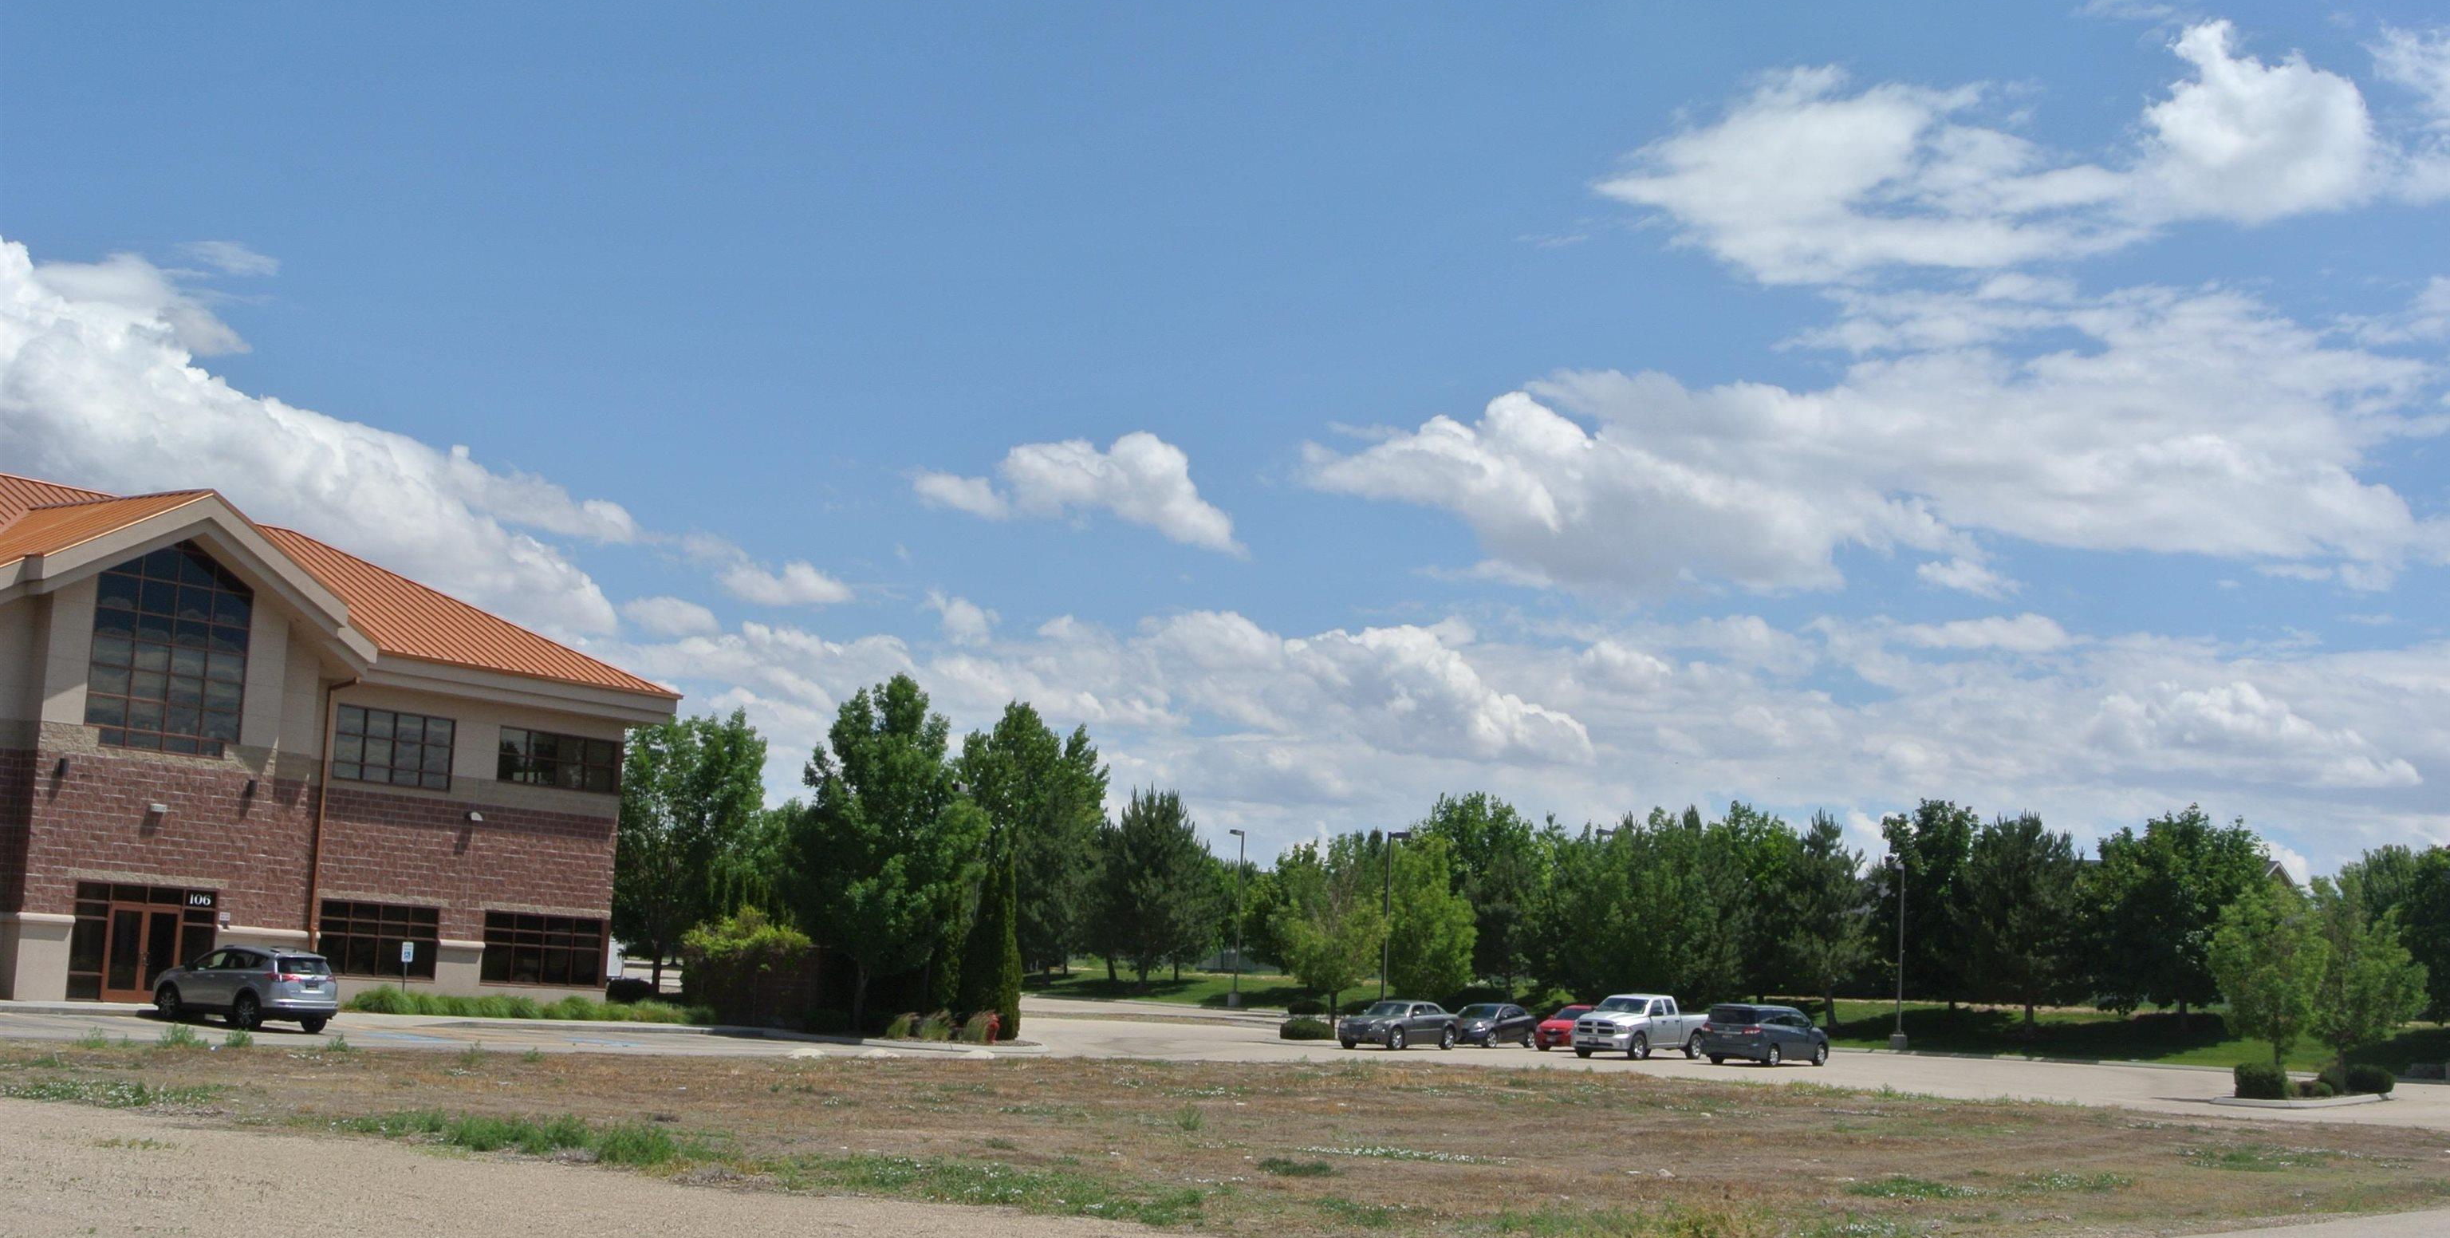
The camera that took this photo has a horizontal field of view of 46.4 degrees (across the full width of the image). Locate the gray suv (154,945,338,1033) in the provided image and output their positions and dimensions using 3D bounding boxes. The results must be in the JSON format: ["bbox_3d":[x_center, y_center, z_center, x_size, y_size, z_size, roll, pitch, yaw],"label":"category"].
[{"bbox_3d":[-20.407,7.676,59.676,4.600,1.700,1.850,-2,-9,35],"label":"gray suv"}]

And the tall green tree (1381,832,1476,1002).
[{"bbox_3d":[10.472,15.480,147.000,4.916,9.141,4.916,3,-7,0],"label":"tall green tree"}]

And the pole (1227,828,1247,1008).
[{"bbox_3d":[0.541,15.753,151.284,0.500,9.471,1.300,-3,-9,38],"label":"pole"}]

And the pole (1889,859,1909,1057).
[{"bbox_3d":[30.881,15.197,131.279,0.550,9.012,1.250,-3,-9,38],"label":"pole"}]

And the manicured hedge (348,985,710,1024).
[{"bbox_3d":[-17.430,9.796,72.436,1.200,0.720,11.300,-2,-9,35],"label":"manicured hedge"}]

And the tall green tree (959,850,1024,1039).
[{"bbox_3d":[-6.473,9.059,79.000,1.797,5.124,1.707,3,-7,0],"label":"tall green tree"}]

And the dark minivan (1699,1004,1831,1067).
[{"bbox_3d":[16.457,12.581,86.685,1.970,1.840,5.100,-3,-9,37],"label":"dark minivan"}]

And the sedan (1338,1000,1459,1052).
[{"bbox_3d":[5.555,12.827,90.307,1.880,1.480,5.000,-2,-9,36],"label":"sedan"}]

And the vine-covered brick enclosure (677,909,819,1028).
[{"bbox_3d":[-12.901,9.433,77.300,2.984,3.256,2.449,-3,-9,38],"label":"vine-covered brick enclosure"}]

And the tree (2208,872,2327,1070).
[{"bbox_3d":[24.038,8.385,66.000,2.661,5.068,2.661,0,-8,20],"label":"tree"}]

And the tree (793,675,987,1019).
[{"bbox_3d":[-9.215,6.456,78.500,5.314,9.769,5.314,4,-8,-6],"label":"tree"}]

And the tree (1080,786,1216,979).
[{"bbox_3d":[-3.532,12.400,132.000,5.778,9.175,5.778,3,-7,-1],"label":"tree"}]

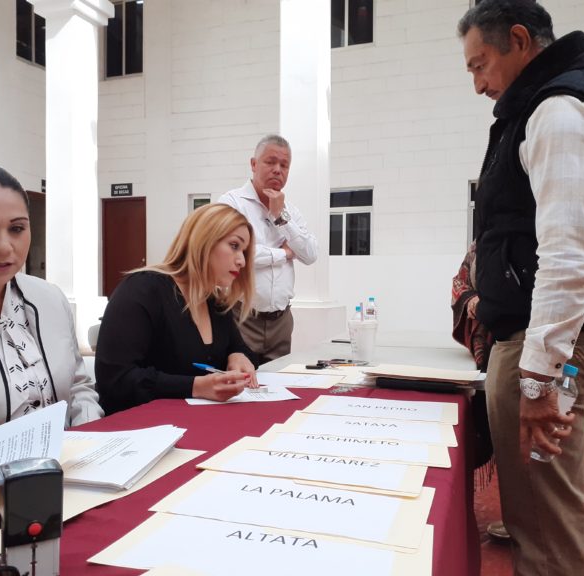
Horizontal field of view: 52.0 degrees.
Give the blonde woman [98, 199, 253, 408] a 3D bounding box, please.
[{"bbox_3d":[-0.285,0.412,1.560,0.640,1.250,0.480,1,1,34],"label":"blonde woman"}]

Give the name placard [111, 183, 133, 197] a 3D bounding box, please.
[{"bbox_3d":[-2.726,-1.569,9.600,0.385,0.195,0.020,0,1,18],"label":"name placard"}]

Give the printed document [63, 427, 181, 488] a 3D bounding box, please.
[{"bbox_3d":[-0.350,0.270,0.985,0.280,0.035,0.220,0,1,13],"label":"printed document"}]

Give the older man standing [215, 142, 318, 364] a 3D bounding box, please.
[{"bbox_3d":[-0.112,0.170,2.680,0.480,1.700,0.360,0,1,-13],"label":"older man standing"}]

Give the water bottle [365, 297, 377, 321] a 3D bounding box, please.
[{"bbox_3d":[0.411,0.160,3.100,0.063,0.205,0.063,0,1,0],"label":"water bottle"}]

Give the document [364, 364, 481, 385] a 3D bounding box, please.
[{"bbox_3d":[0.380,0.254,1.745,0.300,0.016,0.220,1,1,27],"label":"document"}]

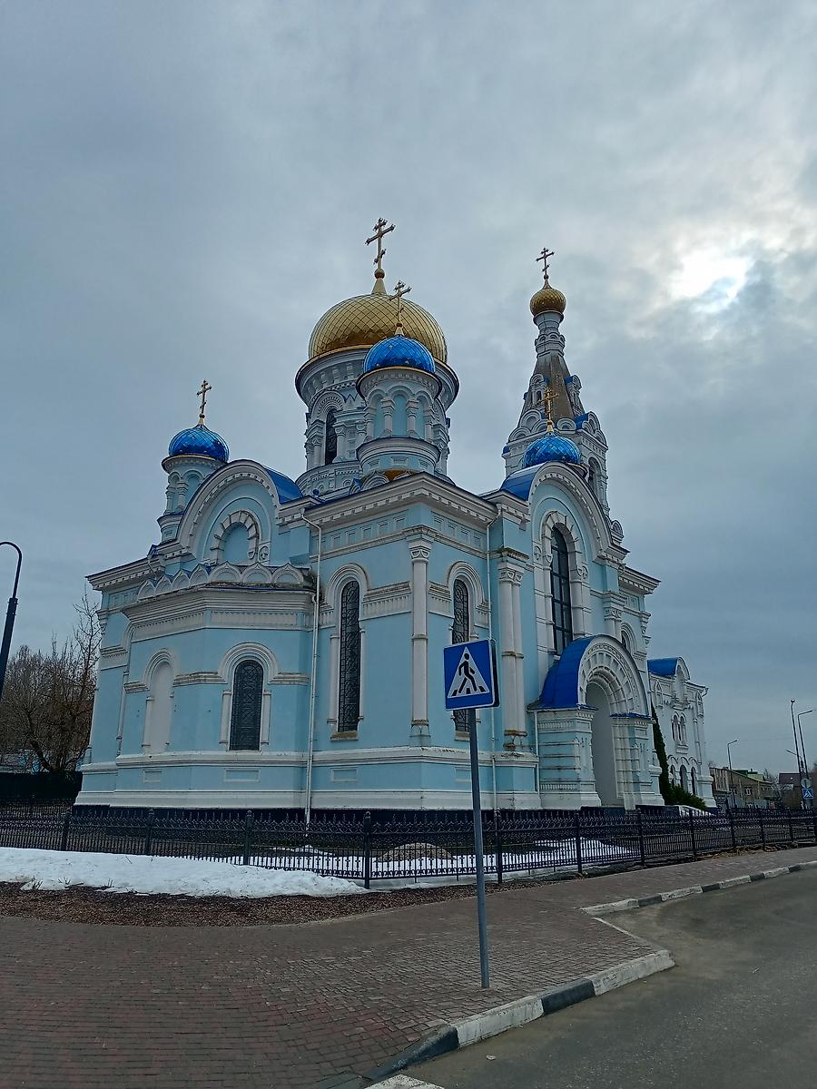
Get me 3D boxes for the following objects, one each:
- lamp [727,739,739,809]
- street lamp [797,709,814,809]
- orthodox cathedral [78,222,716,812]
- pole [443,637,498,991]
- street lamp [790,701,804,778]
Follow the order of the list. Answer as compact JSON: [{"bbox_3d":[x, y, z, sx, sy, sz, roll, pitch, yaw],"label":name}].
[{"bbox_3d":[34.647,24.907,92.645,1.250,8.410,0.250,-4,-17,13],"label":"lamp"},{"bbox_3d":[29.357,16.346,63.887,1.250,8.460,0.250,-4,-17,13],"label":"street lamp"},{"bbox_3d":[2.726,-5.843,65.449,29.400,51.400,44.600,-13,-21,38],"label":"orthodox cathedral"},{"bbox_3d":[0.721,2.634,8.848,0.130,3.300,0.700,15,-23,-40],"label":"pole"},{"bbox_3d":[26.550,14.924,59.761,0.300,8.830,1.200,-6,-18,20],"label":"street lamp"}]

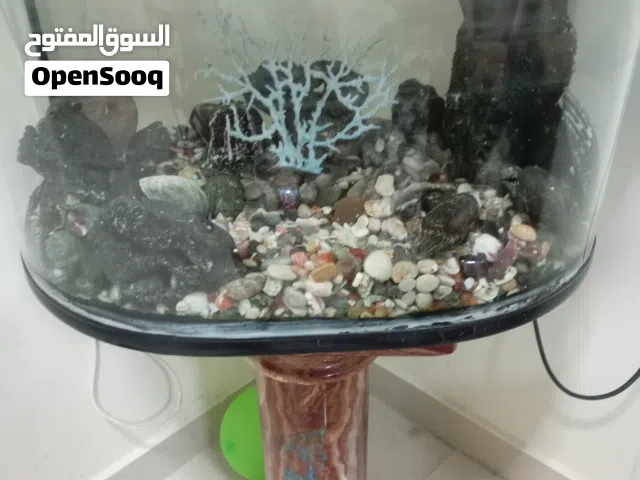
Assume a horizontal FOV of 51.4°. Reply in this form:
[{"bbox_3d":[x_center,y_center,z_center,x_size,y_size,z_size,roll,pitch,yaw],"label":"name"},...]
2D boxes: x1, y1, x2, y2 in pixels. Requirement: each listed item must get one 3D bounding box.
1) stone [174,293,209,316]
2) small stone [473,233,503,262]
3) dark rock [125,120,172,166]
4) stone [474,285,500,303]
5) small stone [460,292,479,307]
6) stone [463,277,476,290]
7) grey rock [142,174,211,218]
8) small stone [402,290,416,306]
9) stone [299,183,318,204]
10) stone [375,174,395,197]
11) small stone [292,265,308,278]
[{"bbox_3d":[-0.122,0.062,0.640,0.031,0.022,0.028,0,28,0],"label":"stone"},{"bbox_3d":[0.186,0.008,0.740,0.033,0.028,0.029,0,28,0],"label":"small stone"},{"bbox_3d":[-0.214,-0.120,0.830,0.060,0.054,0.048,0,27,0],"label":"dark rock"},{"bbox_3d":[0.169,0.054,0.672,0.026,0.017,0.020,-1,30,0],"label":"stone"},{"bbox_3d":[0.136,0.054,0.606,0.017,0.011,0.015,0,27,0],"label":"small stone"},{"bbox_3d":[0.153,0.045,0.682,0.011,0.012,0.012,-1,30,0],"label":"stone"},{"bbox_3d":[-0.154,-0.046,0.710,0.075,0.043,0.045,0,27,0],"label":"grey rock"},{"bbox_3d":[0.082,0.053,0.607,0.011,0.011,0.013,-15,30,-26],"label":"small stone"},{"bbox_3d":[-0.013,-0.053,0.765,0.023,0.024,0.022,0,27,0],"label":"stone"},{"bbox_3d":[0.075,-0.064,0.775,0.023,0.024,0.022,0,27,0],"label":"stone"},{"bbox_3d":[-0.020,0.033,0.694,0.016,0.014,0.015,-1,31,0],"label":"small stone"}]

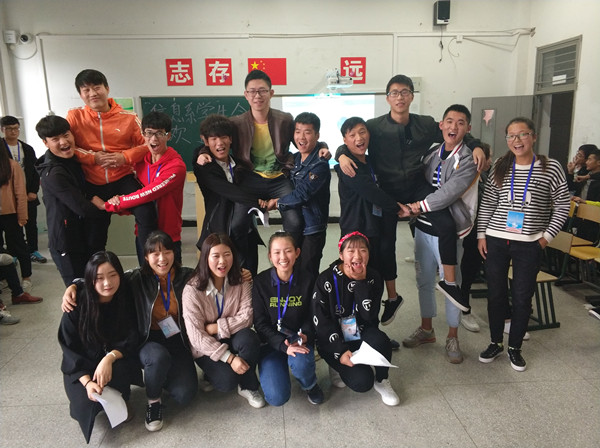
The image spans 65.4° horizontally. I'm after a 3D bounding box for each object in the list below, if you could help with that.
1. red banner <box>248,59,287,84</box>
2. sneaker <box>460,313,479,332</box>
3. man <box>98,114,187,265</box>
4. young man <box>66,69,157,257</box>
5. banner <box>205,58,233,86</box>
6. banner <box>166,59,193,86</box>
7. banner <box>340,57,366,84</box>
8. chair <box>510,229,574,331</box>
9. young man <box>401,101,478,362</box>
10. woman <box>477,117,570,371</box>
[{"bbox_3d":[-0.504,-2.374,7.300,0.600,0.400,0.010,-1,12,-2],"label":"red banner"},{"bbox_3d":[1.378,0.769,3.791,0.100,0.110,0.280,-3,12,-8],"label":"sneaker"},{"bbox_3d":[-1.013,0.121,3.186,0.520,1.710,0.460,2,12,15],"label":"man"},{"bbox_3d":[-1.209,-0.251,3.099,0.570,1.520,0.520,-4,12,-13],"label":"young man"},{"bbox_3d":[-1.256,-2.356,7.272,0.400,0.400,0.010,-1,12,-2],"label":"banner"},{"bbox_3d":[-1.855,-2.345,7.250,0.400,0.400,0.010,-1,12,-2],"label":"banner"},{"bbox_3d":[0.846,-2.405,7.349,0.400,0.400,0.010,-1,12,-2],"label":"banner"},{"bbox_3d":[1.903,0.410,3.849,0.480,0.770,0.430,-4,12,-15],"label":"chair"},{"bbox_3d":[0.985,0.068,3.248,0.520,1.720,0.460,8,15,35],"label":"young man"},{"bbox_3d":[1.432,0.127,3.105,0.550,1.640,0.350,5,13,24],"label":"woman"}]

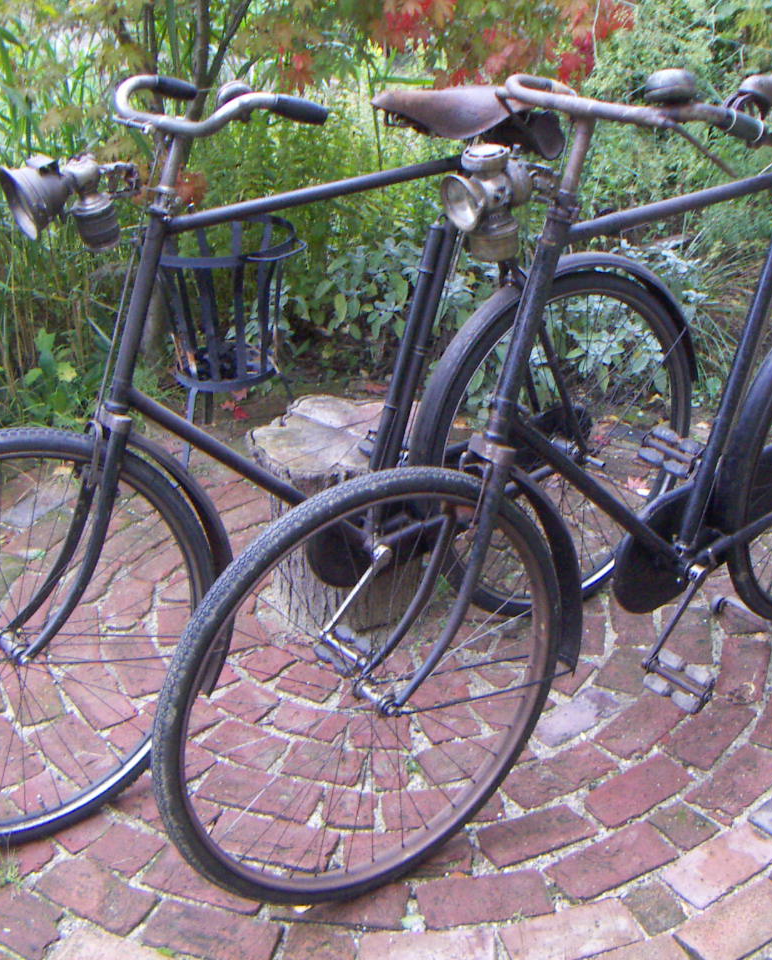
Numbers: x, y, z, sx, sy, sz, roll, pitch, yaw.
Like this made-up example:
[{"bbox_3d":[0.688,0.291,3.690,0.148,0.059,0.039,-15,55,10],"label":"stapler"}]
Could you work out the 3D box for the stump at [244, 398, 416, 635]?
[{"bbox_3d":[-0.109,0.066,2.896,0.370,0.410,0.380,0,25,0],"label":"stump"}]

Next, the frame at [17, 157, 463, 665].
[{"bbox_3d":[-0.169,-0.151,2.281,1.100,0.740,0.140,-19,26,-30],"label":"frame"}]

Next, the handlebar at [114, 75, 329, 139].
[{"bbox_3d":[-0.263,-0.582,2.062,0.190,0.095,0.460,-17,25,-27],"label":"handlebar"}]

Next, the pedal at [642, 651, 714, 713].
[{"bbox_3d":[0.505,0.350,2.300,0.105,0.082,0.032,26,-5,45],"label":"pedal"}]

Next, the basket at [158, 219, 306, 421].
[{"bbox_3d":[-0.441,-0.364,3.568,0.400,0.600,0.400,0,25,0],"label":"basket"}]

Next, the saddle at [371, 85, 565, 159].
[{"bbox_3d":[0.110,-0.620,2.321,0.300,0.125,0.200,-19,26,-30],"label":"saddle"}]

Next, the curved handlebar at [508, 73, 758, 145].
[{"bbox_3d":[0.352,-0.543,1.925,0.185,0.090,0.450,-18,30,-28],"label":"curved handlebar"}]

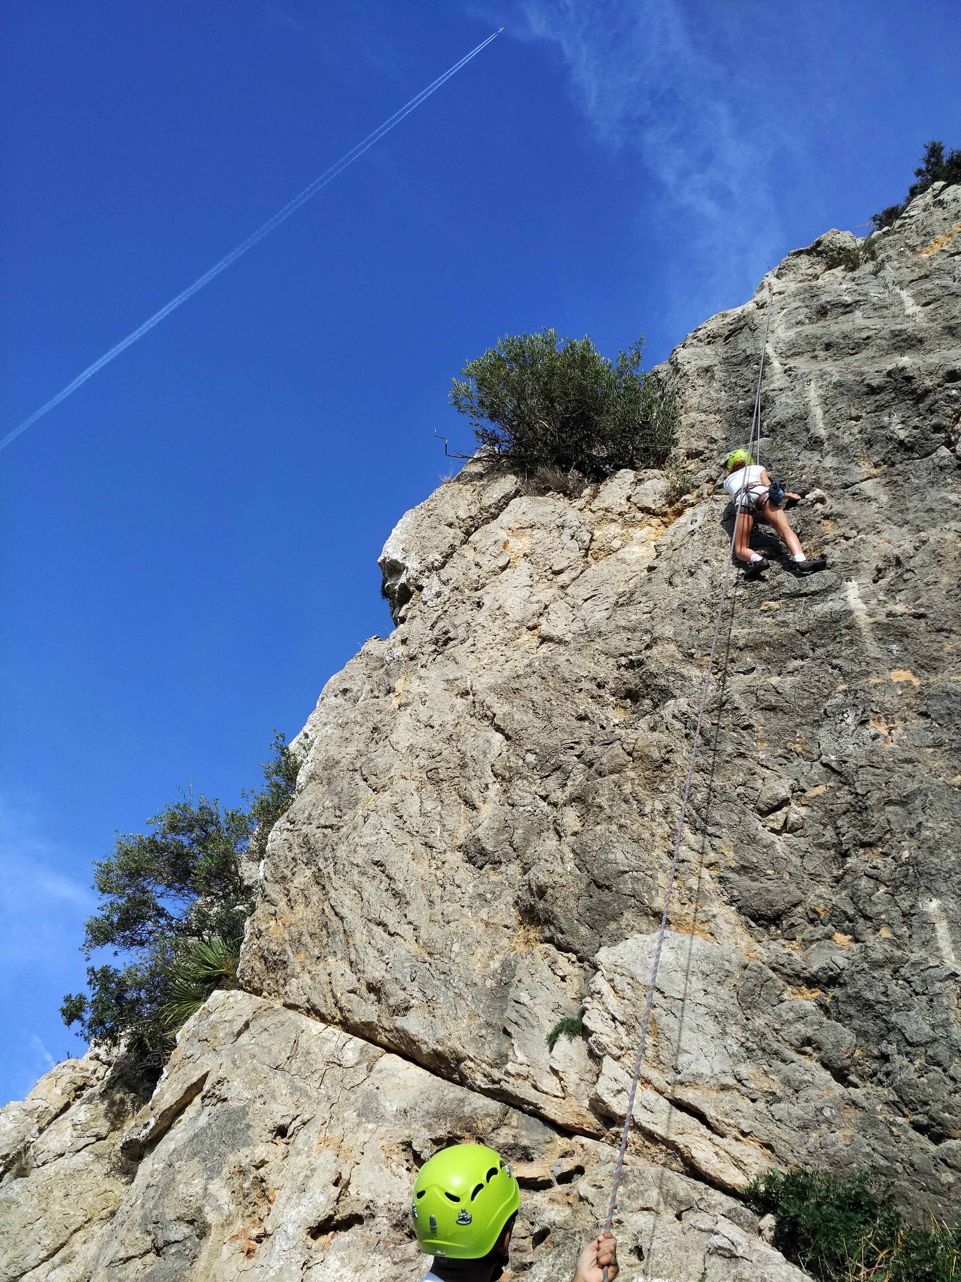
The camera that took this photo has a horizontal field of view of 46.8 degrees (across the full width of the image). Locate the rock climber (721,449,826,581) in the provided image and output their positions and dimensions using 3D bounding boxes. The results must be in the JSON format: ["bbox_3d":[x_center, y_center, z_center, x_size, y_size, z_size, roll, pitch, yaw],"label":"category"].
[{"bbox_3d":[2.496,-1.080,9.400,0.900,1.450,0.750,-6,-30,10],"label":"rock climber"}]

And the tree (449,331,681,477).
[{"bbox_3d":[0.773,-2.208,10.400,2.150,1.500,1.700,-2,-30,3],"label":"tree"}]

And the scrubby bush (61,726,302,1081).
[{"bbox_3d":[-1.951,1.734,7.300,1.600,2.200,1.500,7,-31,-12],"label":"scrubby bush"}]

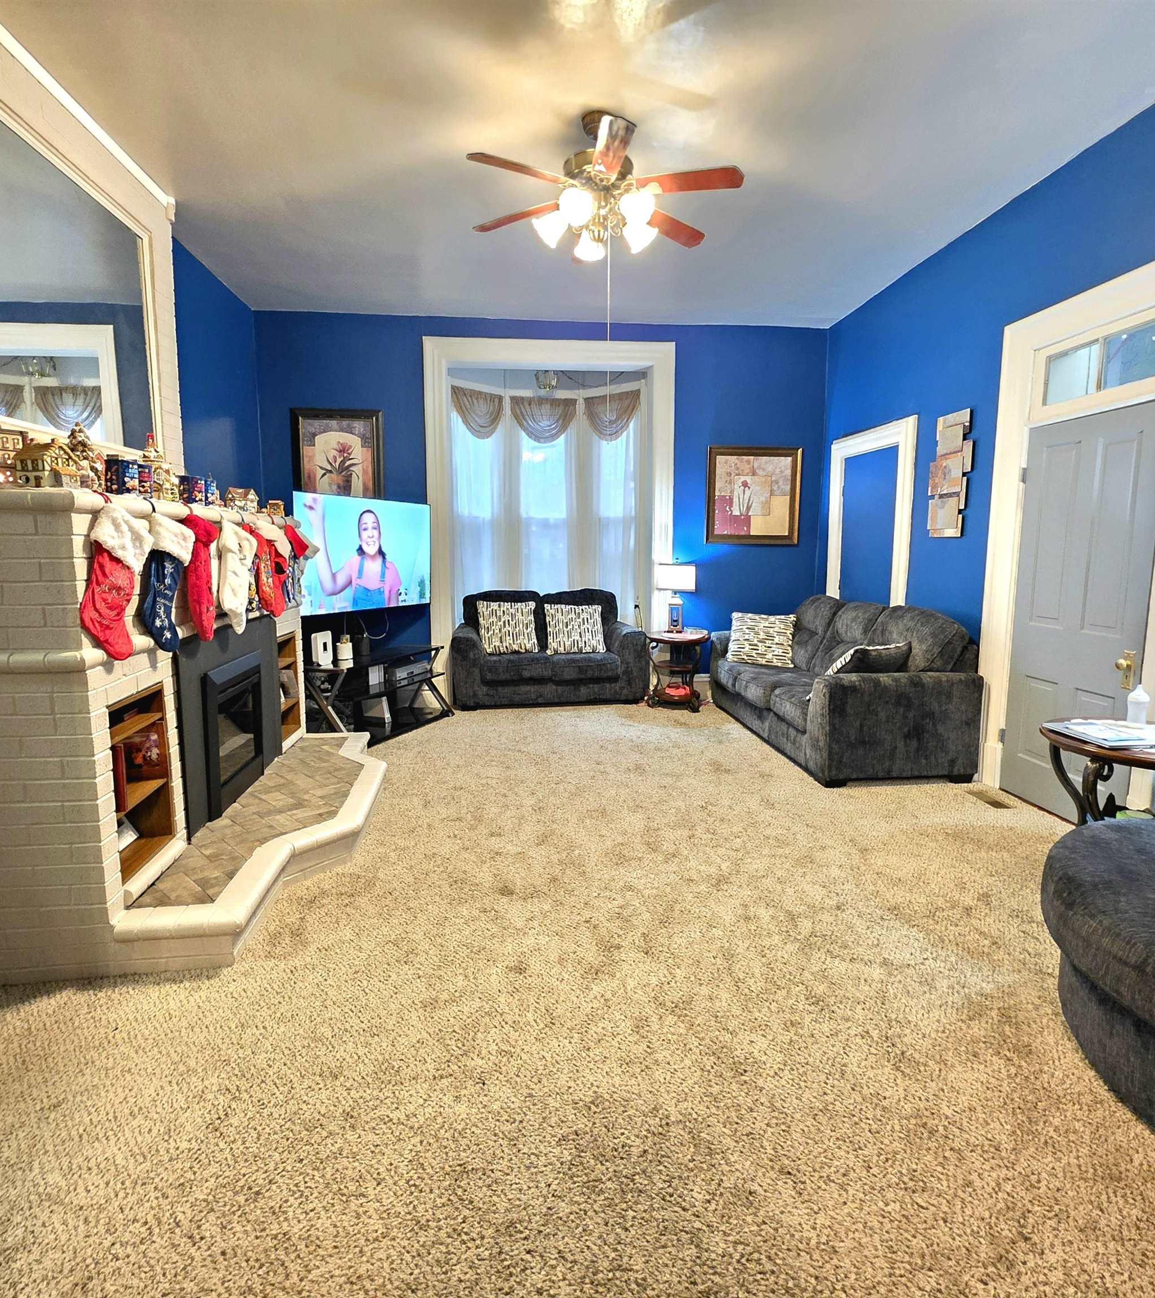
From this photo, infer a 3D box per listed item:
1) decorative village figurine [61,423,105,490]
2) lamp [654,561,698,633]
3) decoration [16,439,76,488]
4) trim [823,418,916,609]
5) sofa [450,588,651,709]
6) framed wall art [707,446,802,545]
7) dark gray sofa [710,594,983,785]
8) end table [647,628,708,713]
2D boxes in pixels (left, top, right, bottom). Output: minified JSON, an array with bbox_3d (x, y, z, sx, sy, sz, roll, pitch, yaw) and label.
[{"bbox_3d":[-1.629,-0.618,2.143,0.114,0.240,0.114,-1,9,-6],"label":"decorative village figurine"},{"bbox_3d":[0.839,-0.443,5.541,0.350,0.640,0.350,-1,9,-6],"label":"lamp"},{"bbox_3d":[-1.639,-0.563,2.020,0.118,0.167,0.141,1,9,9],"label":"decoration"},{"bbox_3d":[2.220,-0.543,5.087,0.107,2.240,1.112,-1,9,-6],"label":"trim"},{"bbox_3d":[-0.255,-0.031,6.162,1.735,0.960,0.970,-1,9,-7],"label":"sofa"},{"bbox_3d":[1.571,-1.350,5.763,0.830,0.840,0.040,-1,9,-6],"label":"framed wall art"},{"bbox_3d":[1.758,0.152,4.731,0.951,0.972,2.157,-1,9,-6],"label":"dark gray sofa"},{"bbox_3d":[0.868,0.203,5.642,0.530,0.645,0.550,-1,9,-6],"label":"end table"}]

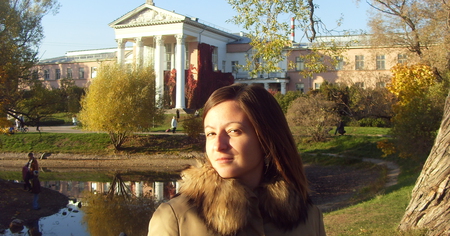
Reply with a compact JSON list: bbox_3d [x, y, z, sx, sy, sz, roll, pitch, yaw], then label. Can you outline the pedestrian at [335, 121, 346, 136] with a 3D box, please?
[{"bbox_3d":[10.590,0.870,46.500,0.550,1.600,0.550,0,0,0],"label":"pedestrian"}]

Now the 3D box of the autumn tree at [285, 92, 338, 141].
[{"bbox_3d":[6.900,-0.040,40.000,4.100,3.800,4.000,0,0,0],"label":"autumn tree"}]

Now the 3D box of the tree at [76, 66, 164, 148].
[{"bbox_3d":[-8.260,-0.920,40.500,6.800,6.900,6.600,0,0,0],"label":"tree"}]

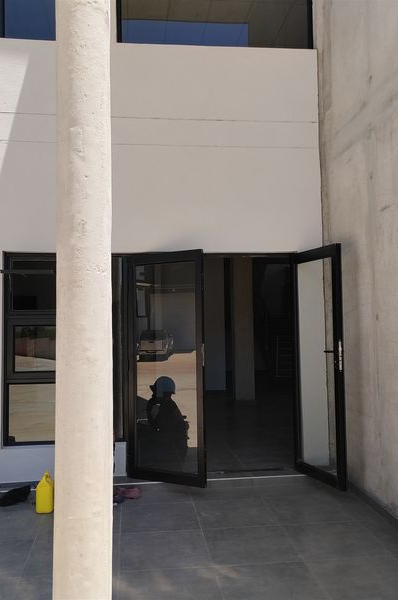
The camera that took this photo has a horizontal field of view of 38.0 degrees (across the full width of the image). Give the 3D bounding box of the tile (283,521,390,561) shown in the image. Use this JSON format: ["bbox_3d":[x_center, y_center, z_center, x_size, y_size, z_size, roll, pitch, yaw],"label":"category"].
[{"bbox_3d":[0.954,1.704,4.100,0.600,0.010,0.600,0,0,-7],"label":"tile"}]

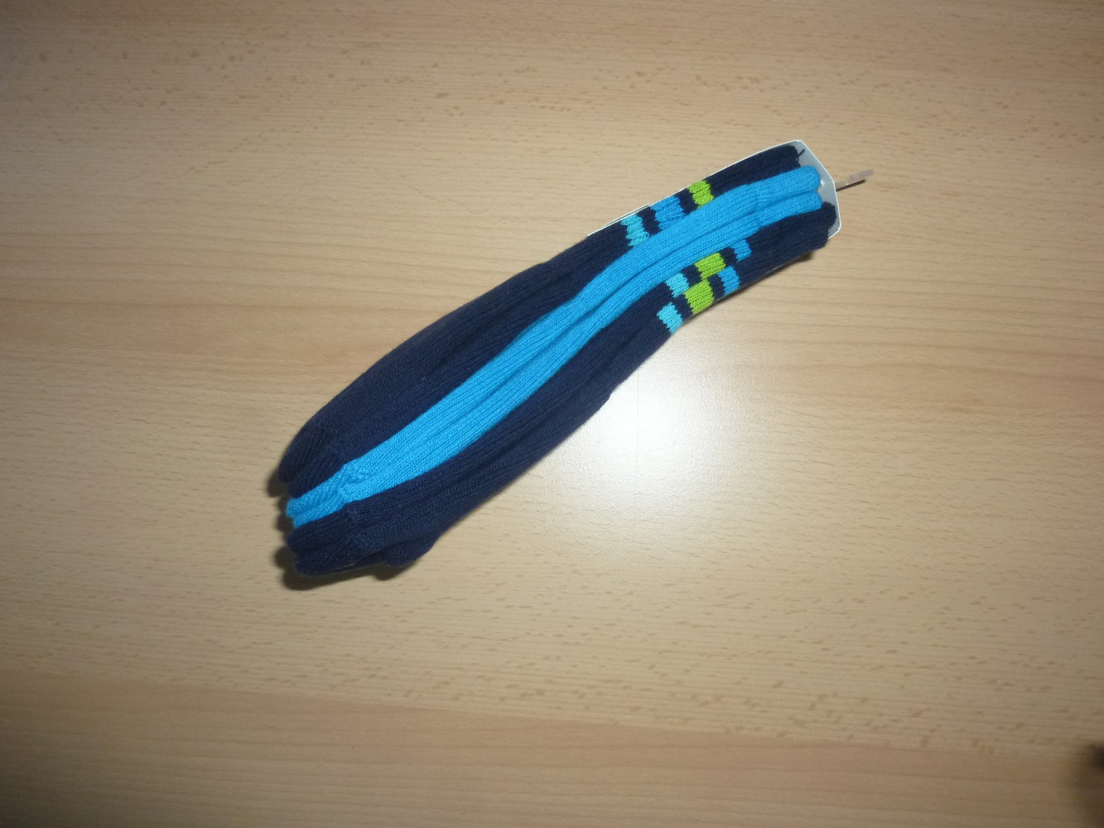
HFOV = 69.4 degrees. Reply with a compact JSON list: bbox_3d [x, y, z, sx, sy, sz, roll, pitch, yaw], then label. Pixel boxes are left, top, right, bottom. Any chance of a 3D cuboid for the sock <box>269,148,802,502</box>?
[{"bbox_3d":[-0.011,-0.050,0.393,0.288,0.058,0.035,-33,84,3],"label":"sock"}]

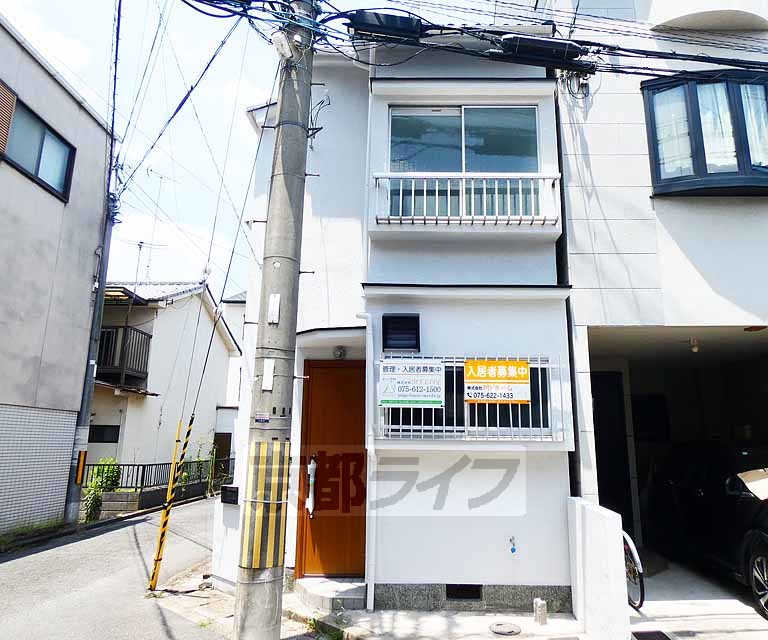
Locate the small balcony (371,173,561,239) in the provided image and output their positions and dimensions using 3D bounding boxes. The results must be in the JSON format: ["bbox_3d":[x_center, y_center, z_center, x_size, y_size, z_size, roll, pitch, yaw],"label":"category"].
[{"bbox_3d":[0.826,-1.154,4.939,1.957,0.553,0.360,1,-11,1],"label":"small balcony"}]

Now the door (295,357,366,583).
[{"bbox_3d":[-0.530,1.522,5.138,0.720,2.205,0.100,1,-11,1],"label":"door"}]

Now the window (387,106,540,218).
[{"bbox_3d":[0.828,-1.668,5.095,1.587,1.281,0.110,1,-11,1],"label":"window"}]

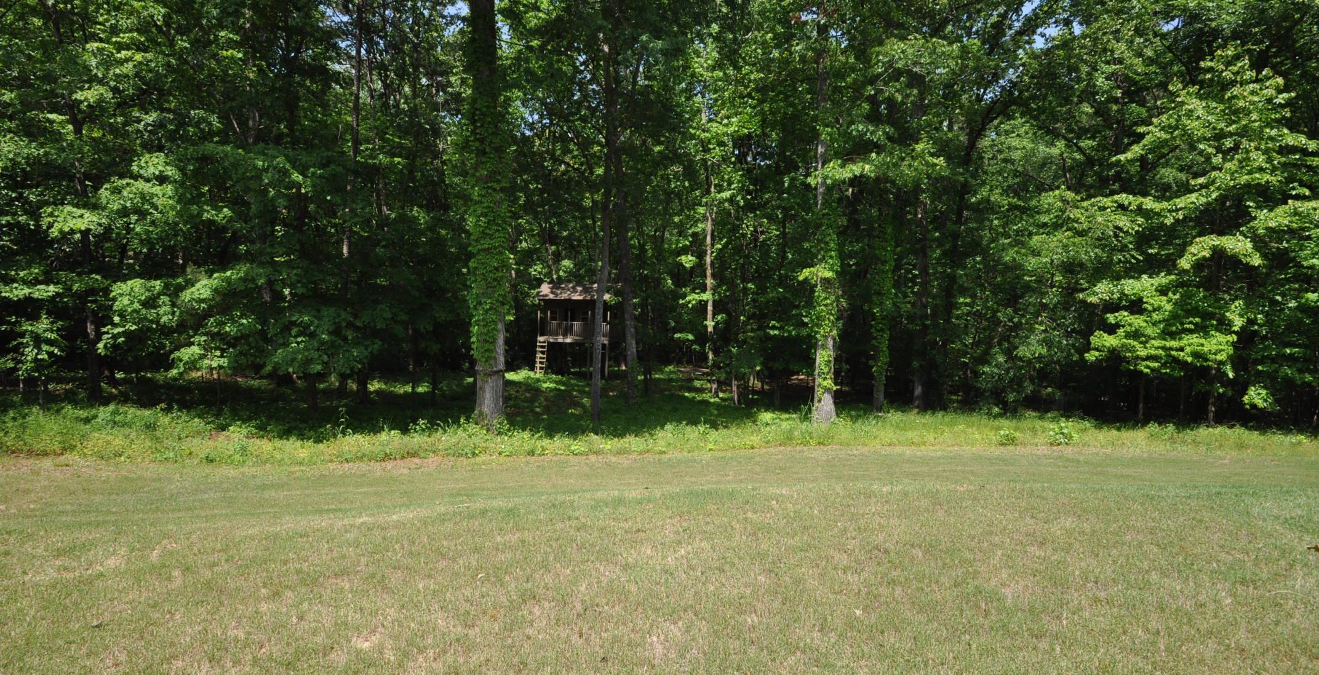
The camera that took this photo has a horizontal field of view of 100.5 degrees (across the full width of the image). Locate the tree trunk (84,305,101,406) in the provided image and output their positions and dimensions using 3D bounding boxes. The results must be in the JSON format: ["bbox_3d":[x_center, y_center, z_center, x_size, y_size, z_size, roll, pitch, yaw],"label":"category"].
[{"bbox_3d":[-14.145,0.386,13.700,0.301,2.495,0.300,-2,0,0],"label":"tree trunk"}]

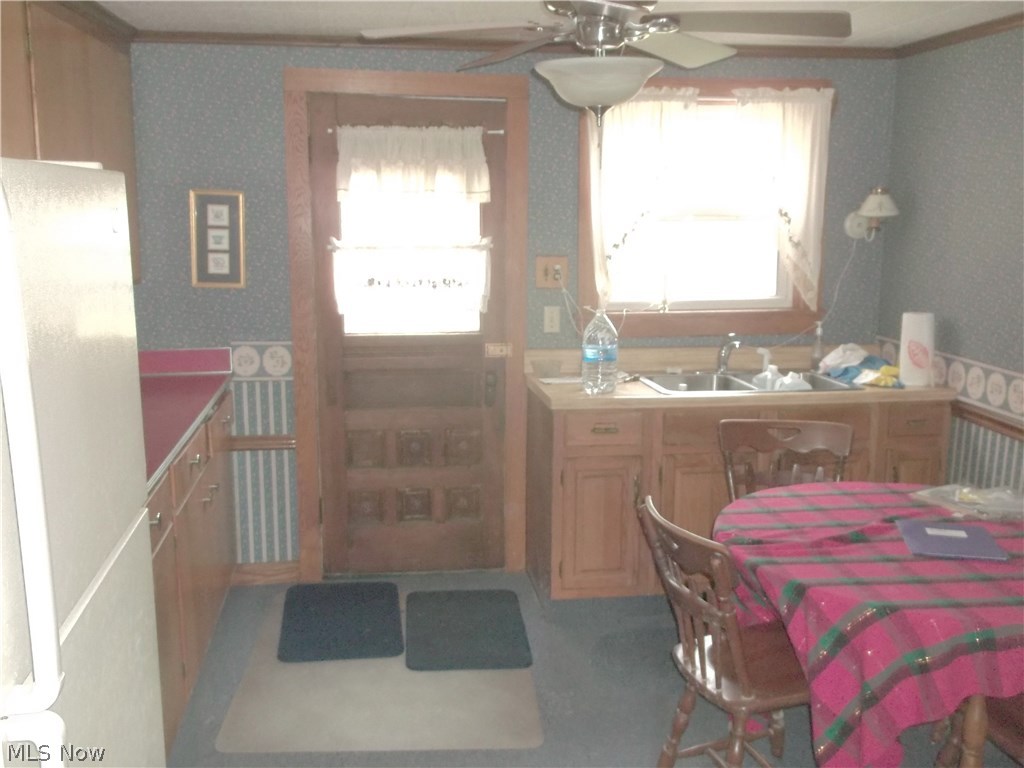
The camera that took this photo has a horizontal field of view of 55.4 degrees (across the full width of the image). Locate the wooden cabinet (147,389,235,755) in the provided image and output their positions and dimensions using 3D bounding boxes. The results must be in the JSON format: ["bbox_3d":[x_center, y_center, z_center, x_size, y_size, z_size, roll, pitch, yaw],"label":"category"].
[{"bbox_3d":[-1.403,0.584,3.345,0.610,0.905,1.660,-1,11,-8],"label":"wooden cabinet"}]

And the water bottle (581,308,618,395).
[{"bbox_3d":[0.346,-0.136,3.838,0.140,0.325,0.140,-1,11,-8],"label":"water bottle"}]

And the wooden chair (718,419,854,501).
[{"bbox_3d":[0.960,0.610,3.288,0.465,0.910,0.510,0,11,-1],"label":"wooden chair"}]

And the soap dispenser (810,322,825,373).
[{"bbox_3d":[1.351,-0.162,4.291,0.065,0.224,0.065,-1,11,-8],"label":"soap dispenser"}]

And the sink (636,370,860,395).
[{"bbox_3d":[0.973,0.070,4.094,0.830,0.190,0.500,-1,11,-8],"label":"sink"}]

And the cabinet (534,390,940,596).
[{"bbox_3d":[0.927,0.428,4.189,1.640,0.910,0.600,-1,11,-8],"label":"cabinet"}]

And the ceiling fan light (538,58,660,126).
[{"bbox_3d":[0.221,-0.737,2.478,0.333,0.160,0.333,-1,11,-8],"label":"ceiling fan light"}]

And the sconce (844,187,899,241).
[{"bbox_3d":[1.565,-0.734,4.223,0.178,0.235,0.250,-1,11,-8],"label":"sconce"}]

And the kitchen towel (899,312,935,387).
[{"bbox_3d":[1.659,-0.146,4.028,0.145,0.290,0.145,-1,11,-8],"label":"kitchen towel"}]

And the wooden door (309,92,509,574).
[{"bbox_3d":[-0.427,-0.163,4.198,0.820,2.060,0.050,-1,11,-8],"label":"wooden door"}]

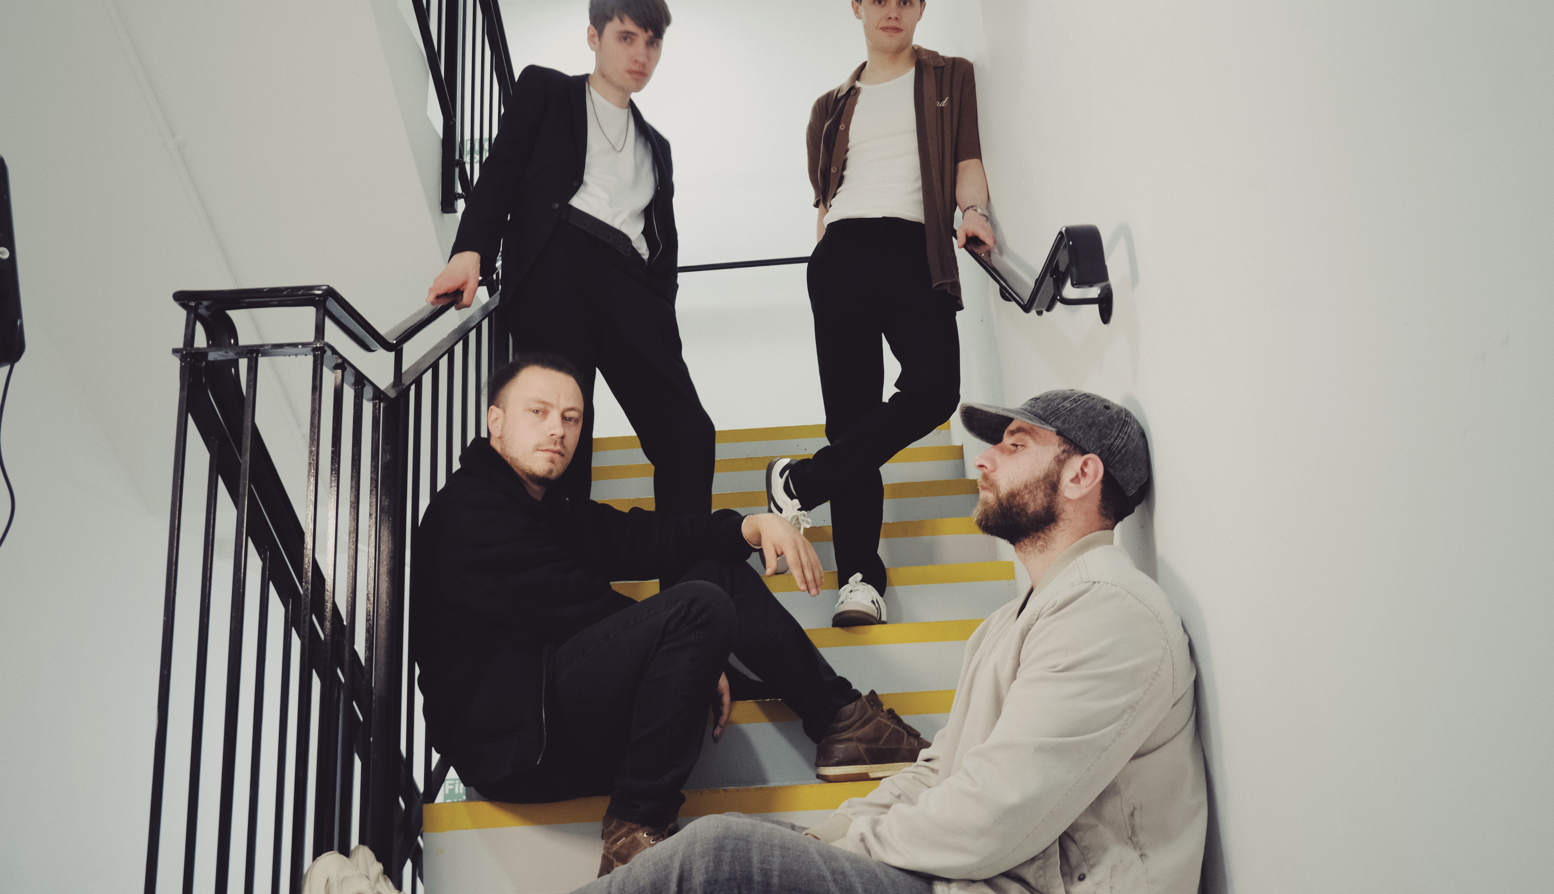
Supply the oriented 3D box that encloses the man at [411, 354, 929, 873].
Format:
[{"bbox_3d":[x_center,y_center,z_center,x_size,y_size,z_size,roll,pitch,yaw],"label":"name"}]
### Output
[{"bbox_3d":[-0.202,0.290,2.186,0.970,1.000,0.562,-9,-15,22],"label":"man"}]

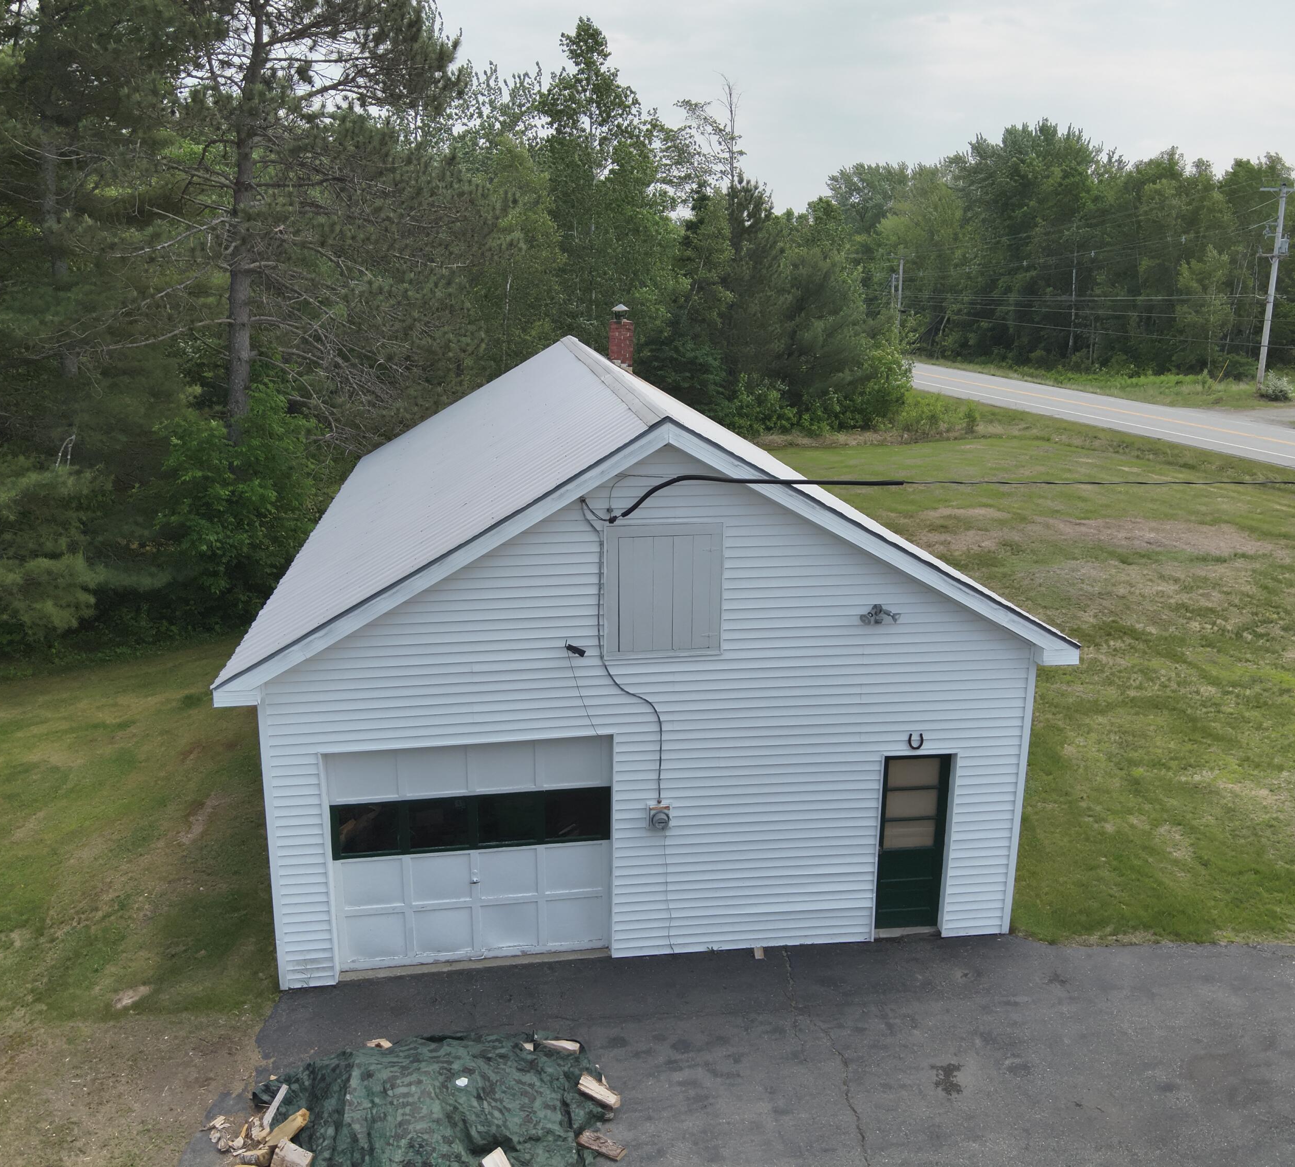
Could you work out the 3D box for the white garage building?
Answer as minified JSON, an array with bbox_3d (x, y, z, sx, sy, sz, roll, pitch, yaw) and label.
[{"bbox_3d":[-0.657,-0.426,15.657,7.970,5.478,12.047,-2,16,-8],"label":"white garage building"}]

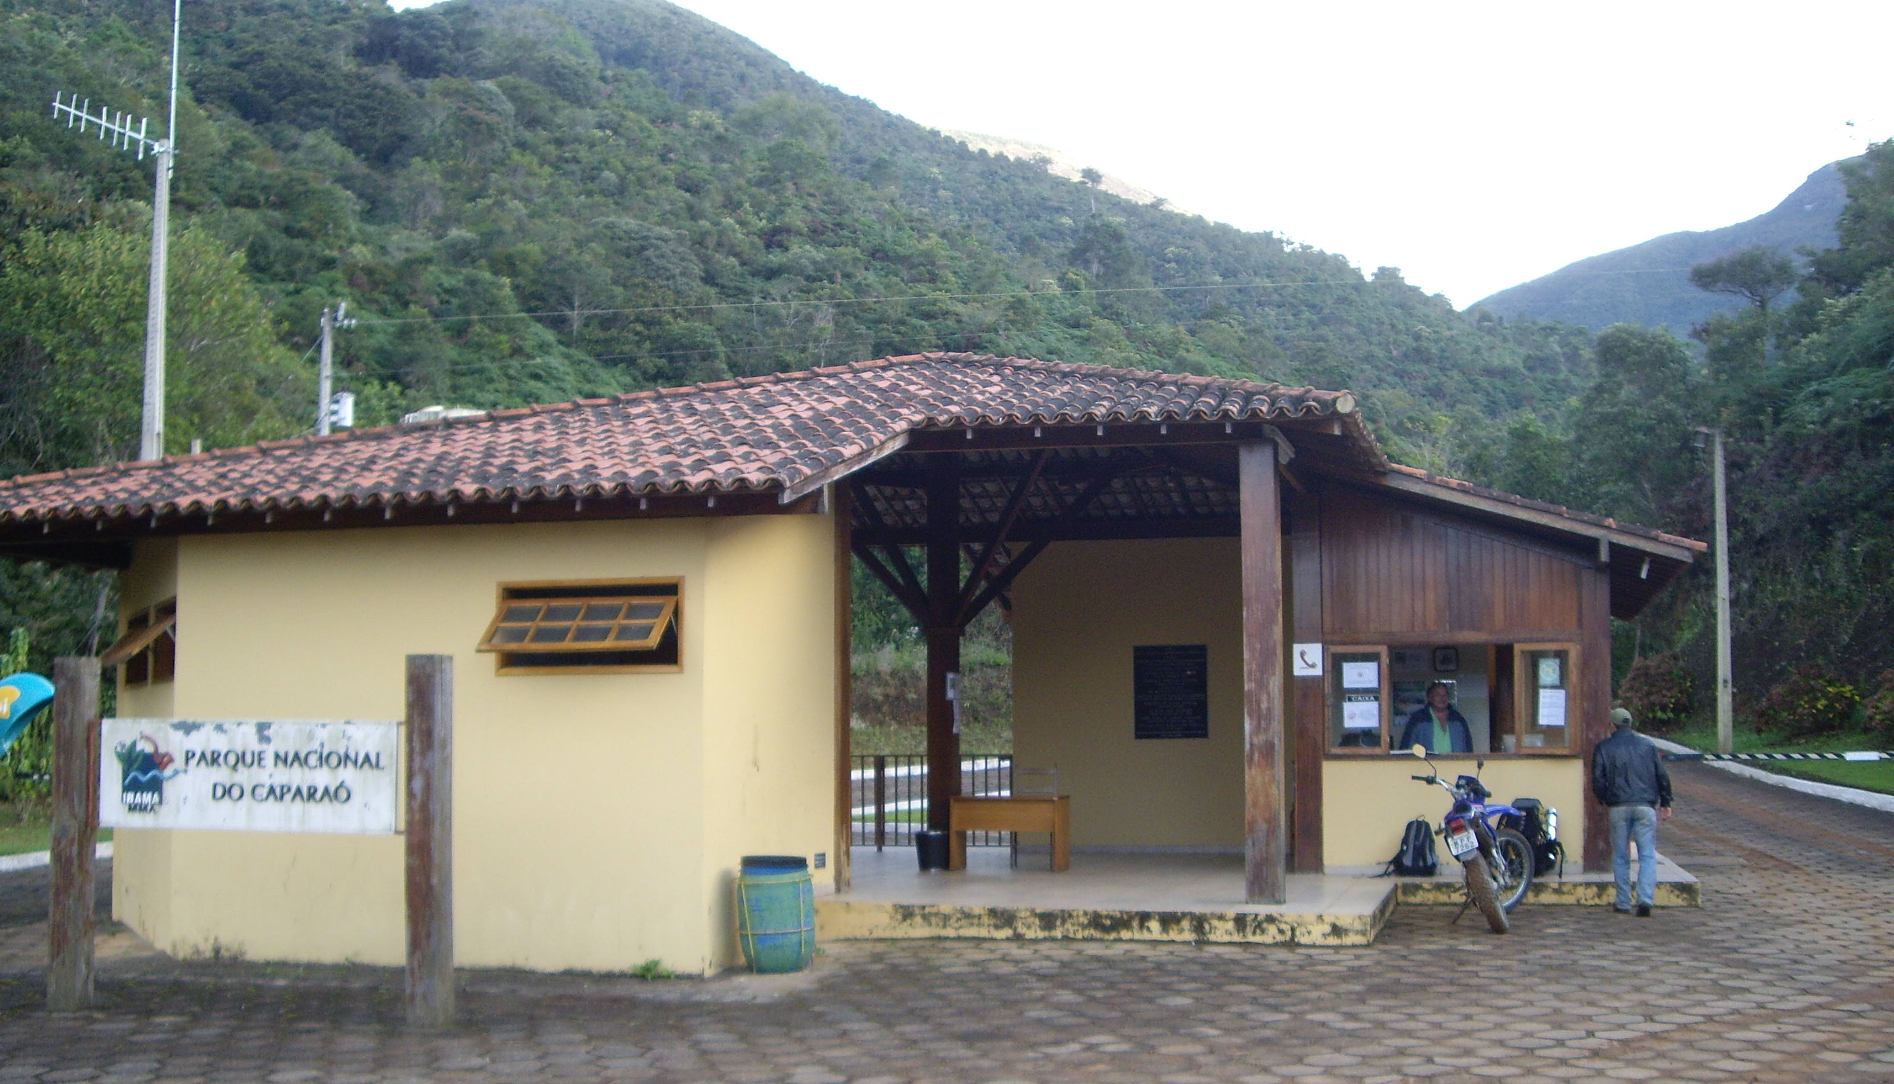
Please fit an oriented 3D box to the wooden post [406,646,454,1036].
[{"bbox_3d":[-2.834,1.621,11.400,0.187,1.999,0.187,-1,-5,13],"label":"wooden post"}]

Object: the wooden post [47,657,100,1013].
[{"bbox_3d":[-4.968,1.654,11.850,0.185,1.990,0.185,-1,-5,13],"label":"wooden post"}]

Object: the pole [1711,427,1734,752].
[{"bbox_3d":[16.409,1.009,44.000,0.280,6.902,0.280,-2,-5,17],"label":"pole"}]

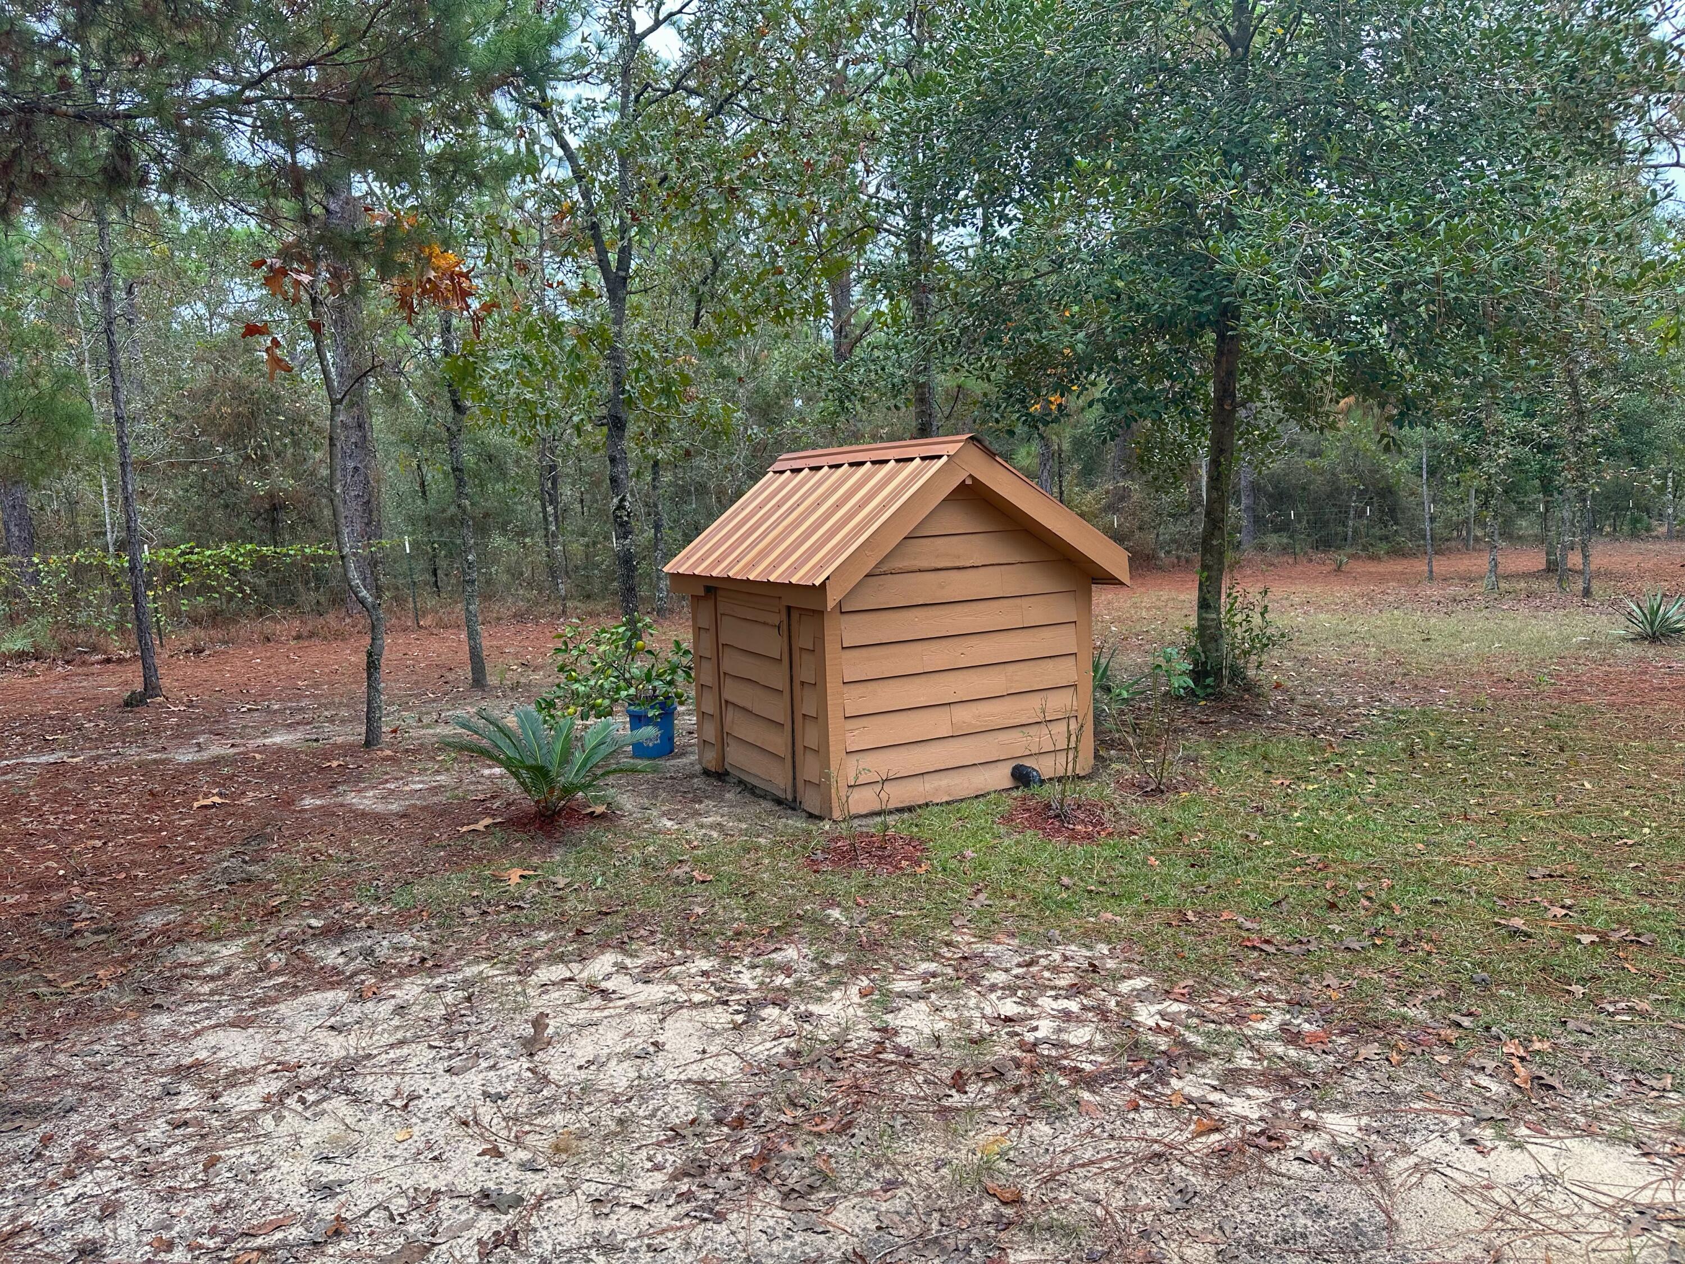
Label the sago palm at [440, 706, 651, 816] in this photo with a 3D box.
[{"bbox_3d":[-1.444,0.643,5.794,1.020,0.520,0.920,-4,6,-15],"label":"sago palm"}]

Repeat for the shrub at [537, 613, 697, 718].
[{"bbox_3d":[-1.373,0.209,7.061,0.920,0.640,0.780,-3,6,-9],"label":"shrub"}]

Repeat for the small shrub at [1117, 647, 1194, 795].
[{"bbox_3d":[1.562,0.433,5.827,0.360,0.700,0.360,-1,6,15],"label":"small shrub"}]

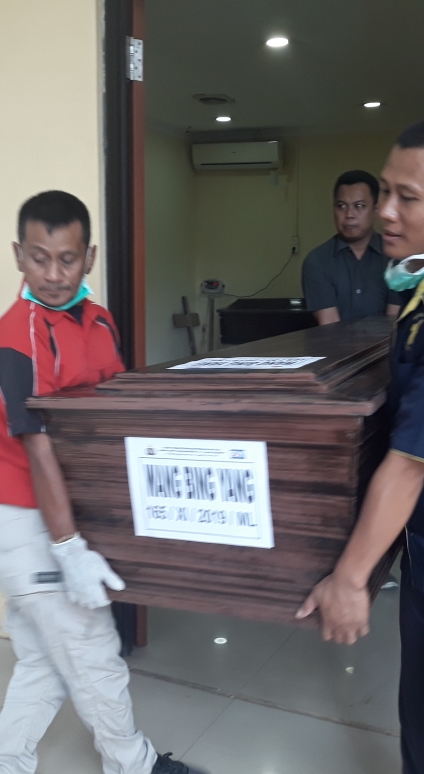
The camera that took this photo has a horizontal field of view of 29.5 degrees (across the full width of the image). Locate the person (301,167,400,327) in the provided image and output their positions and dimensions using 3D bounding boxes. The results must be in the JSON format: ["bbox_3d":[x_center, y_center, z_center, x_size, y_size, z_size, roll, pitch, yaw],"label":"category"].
[{"bbox_3d":[0.550,0.019,3.094,0.510,1.660,0.380,3,9,14],"label":"person"}]

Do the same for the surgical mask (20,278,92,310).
[{"bbox_3d":[-0.321,-0.192,1.670,0.150,0.070,0.090,-1,8,-10],"label":"surgical mask"}]

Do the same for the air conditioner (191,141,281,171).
[{"bbox_3d":[0.260,-2.490,8.707,0.980,0.290,0.210,4,9,25],"label":"air conditioner"}]

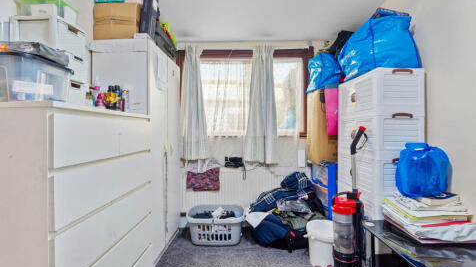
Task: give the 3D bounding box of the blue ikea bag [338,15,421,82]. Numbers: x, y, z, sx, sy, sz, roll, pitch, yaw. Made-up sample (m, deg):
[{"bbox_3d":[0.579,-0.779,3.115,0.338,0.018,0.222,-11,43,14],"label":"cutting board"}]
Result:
[{"bbox_3d":[1.100,-0.640,1.590,0.360,0.400,0.450,0,0,0],"label":"blue ikea bag"}]

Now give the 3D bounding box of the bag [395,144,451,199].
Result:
[{"bbox_3d":[1.110,0.225,1.190,0.320,0.320,0.280,0,0,0],"label":"bag"}]

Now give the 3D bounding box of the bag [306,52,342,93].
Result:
[{"bbox_3d":[1.054,-0.709,2.353,0.400,0.420,0.420,0,1,3],"label":"bag"}]

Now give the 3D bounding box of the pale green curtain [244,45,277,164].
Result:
[{"bbox_3d":[0.304,-0.383,2.620,0.430,1.560,0.120,0,1,3],"label":"pale green curtain"}]

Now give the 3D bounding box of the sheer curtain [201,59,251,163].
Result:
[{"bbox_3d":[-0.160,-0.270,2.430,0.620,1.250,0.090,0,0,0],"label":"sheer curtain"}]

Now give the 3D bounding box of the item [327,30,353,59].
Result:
[{"bbox_3d":[1.102,-0.942,2.111,0.290,0.310,0.280,0,1,3],"label":"item"}]

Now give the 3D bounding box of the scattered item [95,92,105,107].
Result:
[{"bbox_3d":[-0.836,-0.194,1.200,0.060,0.115,0.055,0,1,3],"label":"scattered item"}]

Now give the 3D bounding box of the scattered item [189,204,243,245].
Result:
[{"bbox_3d":[-0.236,0.969,2.140,0.590,0.280,0.390,0,1,3],"label":"scattered item"}]

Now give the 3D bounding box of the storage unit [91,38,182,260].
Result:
[{"bbox_3d":[-0.924,0.178,1.929,0.480,1.880,0.740,0,1,3],"label":"storage unit"}]

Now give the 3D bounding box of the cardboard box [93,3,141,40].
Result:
[{"bbox_3d":[-0.955,-0.860,1.680,0.330,0.280,0.300,0,0,0],"label":"cardboard box"}]

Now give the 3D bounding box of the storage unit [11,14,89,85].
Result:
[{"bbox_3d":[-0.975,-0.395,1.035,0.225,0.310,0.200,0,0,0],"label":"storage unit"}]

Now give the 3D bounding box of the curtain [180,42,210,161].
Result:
[{"bbox_3d":[-0.516,-0.354,2.380,0.360,1.390,0.110,0,0,0],"label":"curtain"}]

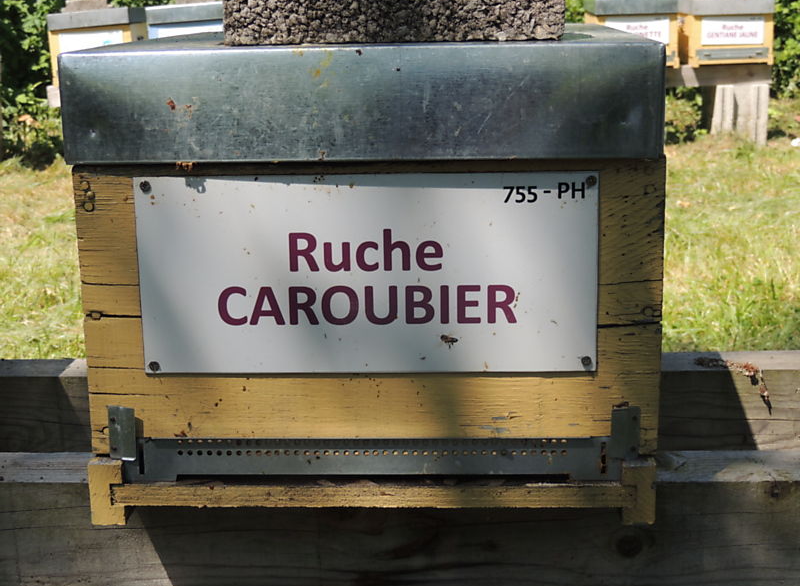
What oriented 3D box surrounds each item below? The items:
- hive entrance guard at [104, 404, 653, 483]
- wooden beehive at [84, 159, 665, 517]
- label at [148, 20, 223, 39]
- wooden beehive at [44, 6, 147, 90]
[{"bbox_3d":[-0.021,0.115,0.950,0.398,0.062,0.020,0,13,3],"label":"hive entrance guard"},{"bbox_3d":[-0.012,-0.015,1.169,0.427,0.273,0.492,0,13,3],"label":"wooden beehive"},{"bbox_3d":[-1.049,-1.278,6.435,0.336,0.149,0.010,-3,13,4],"label":"label"},{"bbox_3d":[-1.551,-1.304,6.700,0.434,0.354,0.492,-3,13,4],"label":"wooden beehive"}]

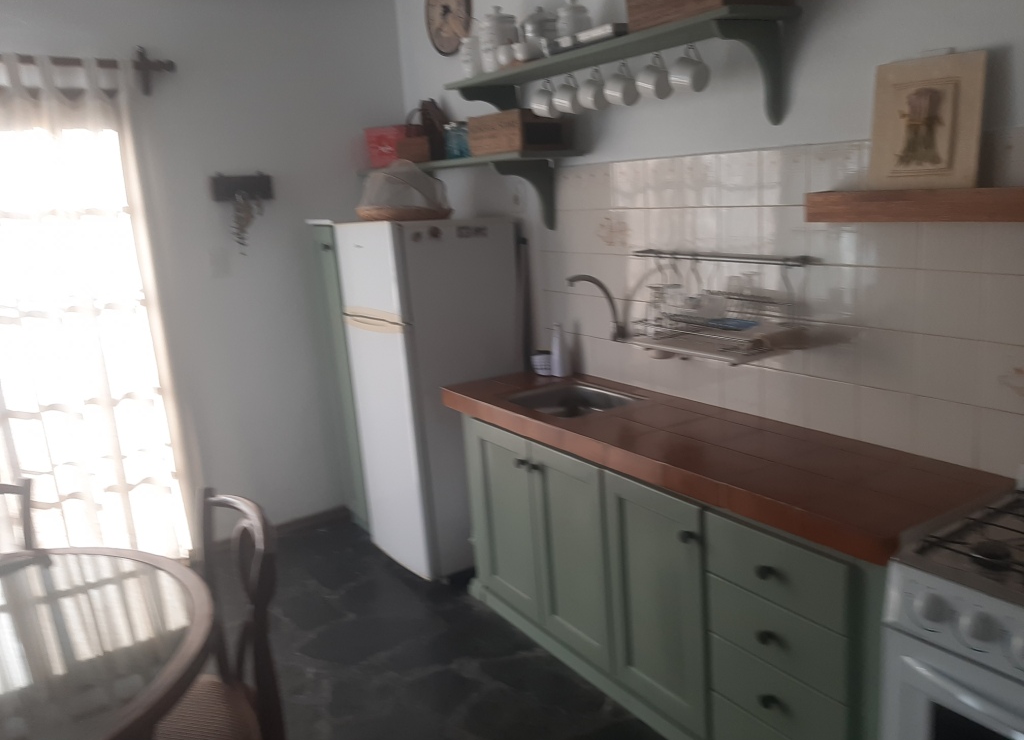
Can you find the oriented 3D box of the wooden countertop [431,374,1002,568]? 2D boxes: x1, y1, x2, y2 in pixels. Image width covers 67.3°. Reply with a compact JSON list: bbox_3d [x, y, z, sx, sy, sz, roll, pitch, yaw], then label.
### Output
[{"bbox_3d":[0.450,0.194,2.380,0.475,0.071,1.796,-14,16,-33],"label":"wooden countertop"}]

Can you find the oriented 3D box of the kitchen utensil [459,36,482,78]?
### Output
[{"bbox_3d":[-0.140,-1.125,2.775,0.070,0.140,0.070,-13,16,-34],"label":"kitchen utensil"}]

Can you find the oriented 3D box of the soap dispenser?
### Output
[{"bbox_3d":[0.183,-0.075,2.974,0.065,0.208,0.070,-13,16,-34],"label":"soap dispenser"}]

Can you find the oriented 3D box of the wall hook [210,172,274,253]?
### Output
[{"bbox_3d":[-1.158,-0.684,3.348,0.271,0.335,0.050,-13,16,-34],"label":"wall hook"}]

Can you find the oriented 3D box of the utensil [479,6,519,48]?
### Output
[{"bbox_3d":[-0.046,-1.212,2.842,0.146,0.237,0.146,-4,14,1],"label":"utensil"}]

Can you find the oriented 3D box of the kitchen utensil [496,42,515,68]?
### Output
[{"bbox_3d":[-0.023,-1.074,2.624,0.070,0.077,0.075,-3,13,1],"label":"kitchen utensil"}]

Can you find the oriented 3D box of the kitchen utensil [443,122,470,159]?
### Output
[{"bbox_3d":[-0.212,-0.876,2.960,0.096,0.134,0.096,-13,16,-34],"label":"kitchen utensil"}]

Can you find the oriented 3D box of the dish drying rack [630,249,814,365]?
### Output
[{"bbox_3d":[0.556,-0.206,2.308,0.225,0.274,0.637,-14,16,-33],"label":"dish drying rack"}]

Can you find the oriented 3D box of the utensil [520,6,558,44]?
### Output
[{"bbox_3d":[0.092,-1.152,2.659,0.122,0.187,0.128,-4,14,1],"label":"utensil"}]

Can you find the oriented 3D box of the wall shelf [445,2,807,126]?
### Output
[{"bbox_3d":[0.258,-0.864,2.455,0.298,0.275,1.296,-13,16,-34],"label":"wall shelf"}]

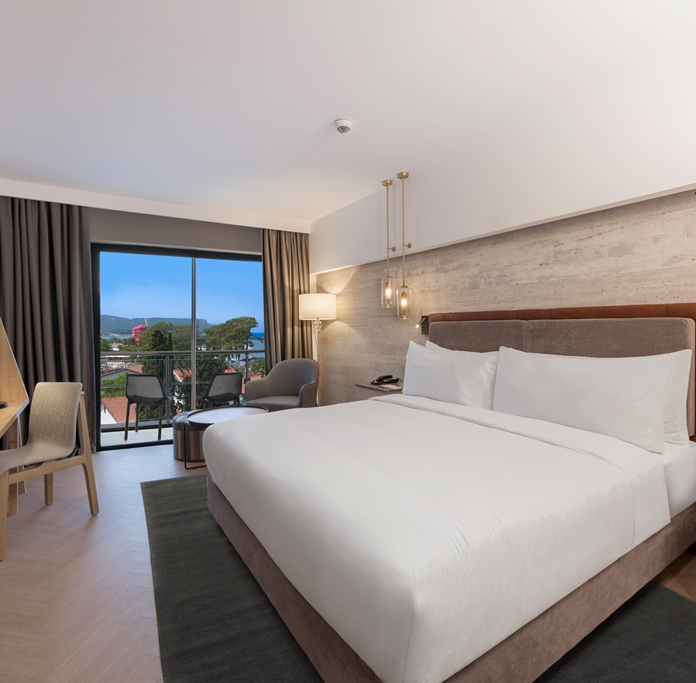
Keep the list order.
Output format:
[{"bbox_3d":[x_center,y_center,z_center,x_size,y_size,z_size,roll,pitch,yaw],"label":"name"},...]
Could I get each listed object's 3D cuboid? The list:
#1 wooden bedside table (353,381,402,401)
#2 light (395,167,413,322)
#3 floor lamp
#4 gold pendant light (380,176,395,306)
[{"bbox_3d":[0.411,0.753,3.849,0.501,0.655,0.510,-2,3,-33],"label":"wooden bedside table"},{"bbox_3d":[0.529,-0.884,3.739,0.132,1.345,0.132,-2,3,-33],"label":"light"},{"bbox_3d":[-0.368,0.232,4.910,0.455,1.638,0.455,-2,3,-33],"label":"floor lamp"},{"bbox_3d":[0.399,-0.944,3.923,0.132,1.236,0.132,-1,2,0],"label":"gold pendant light"}]

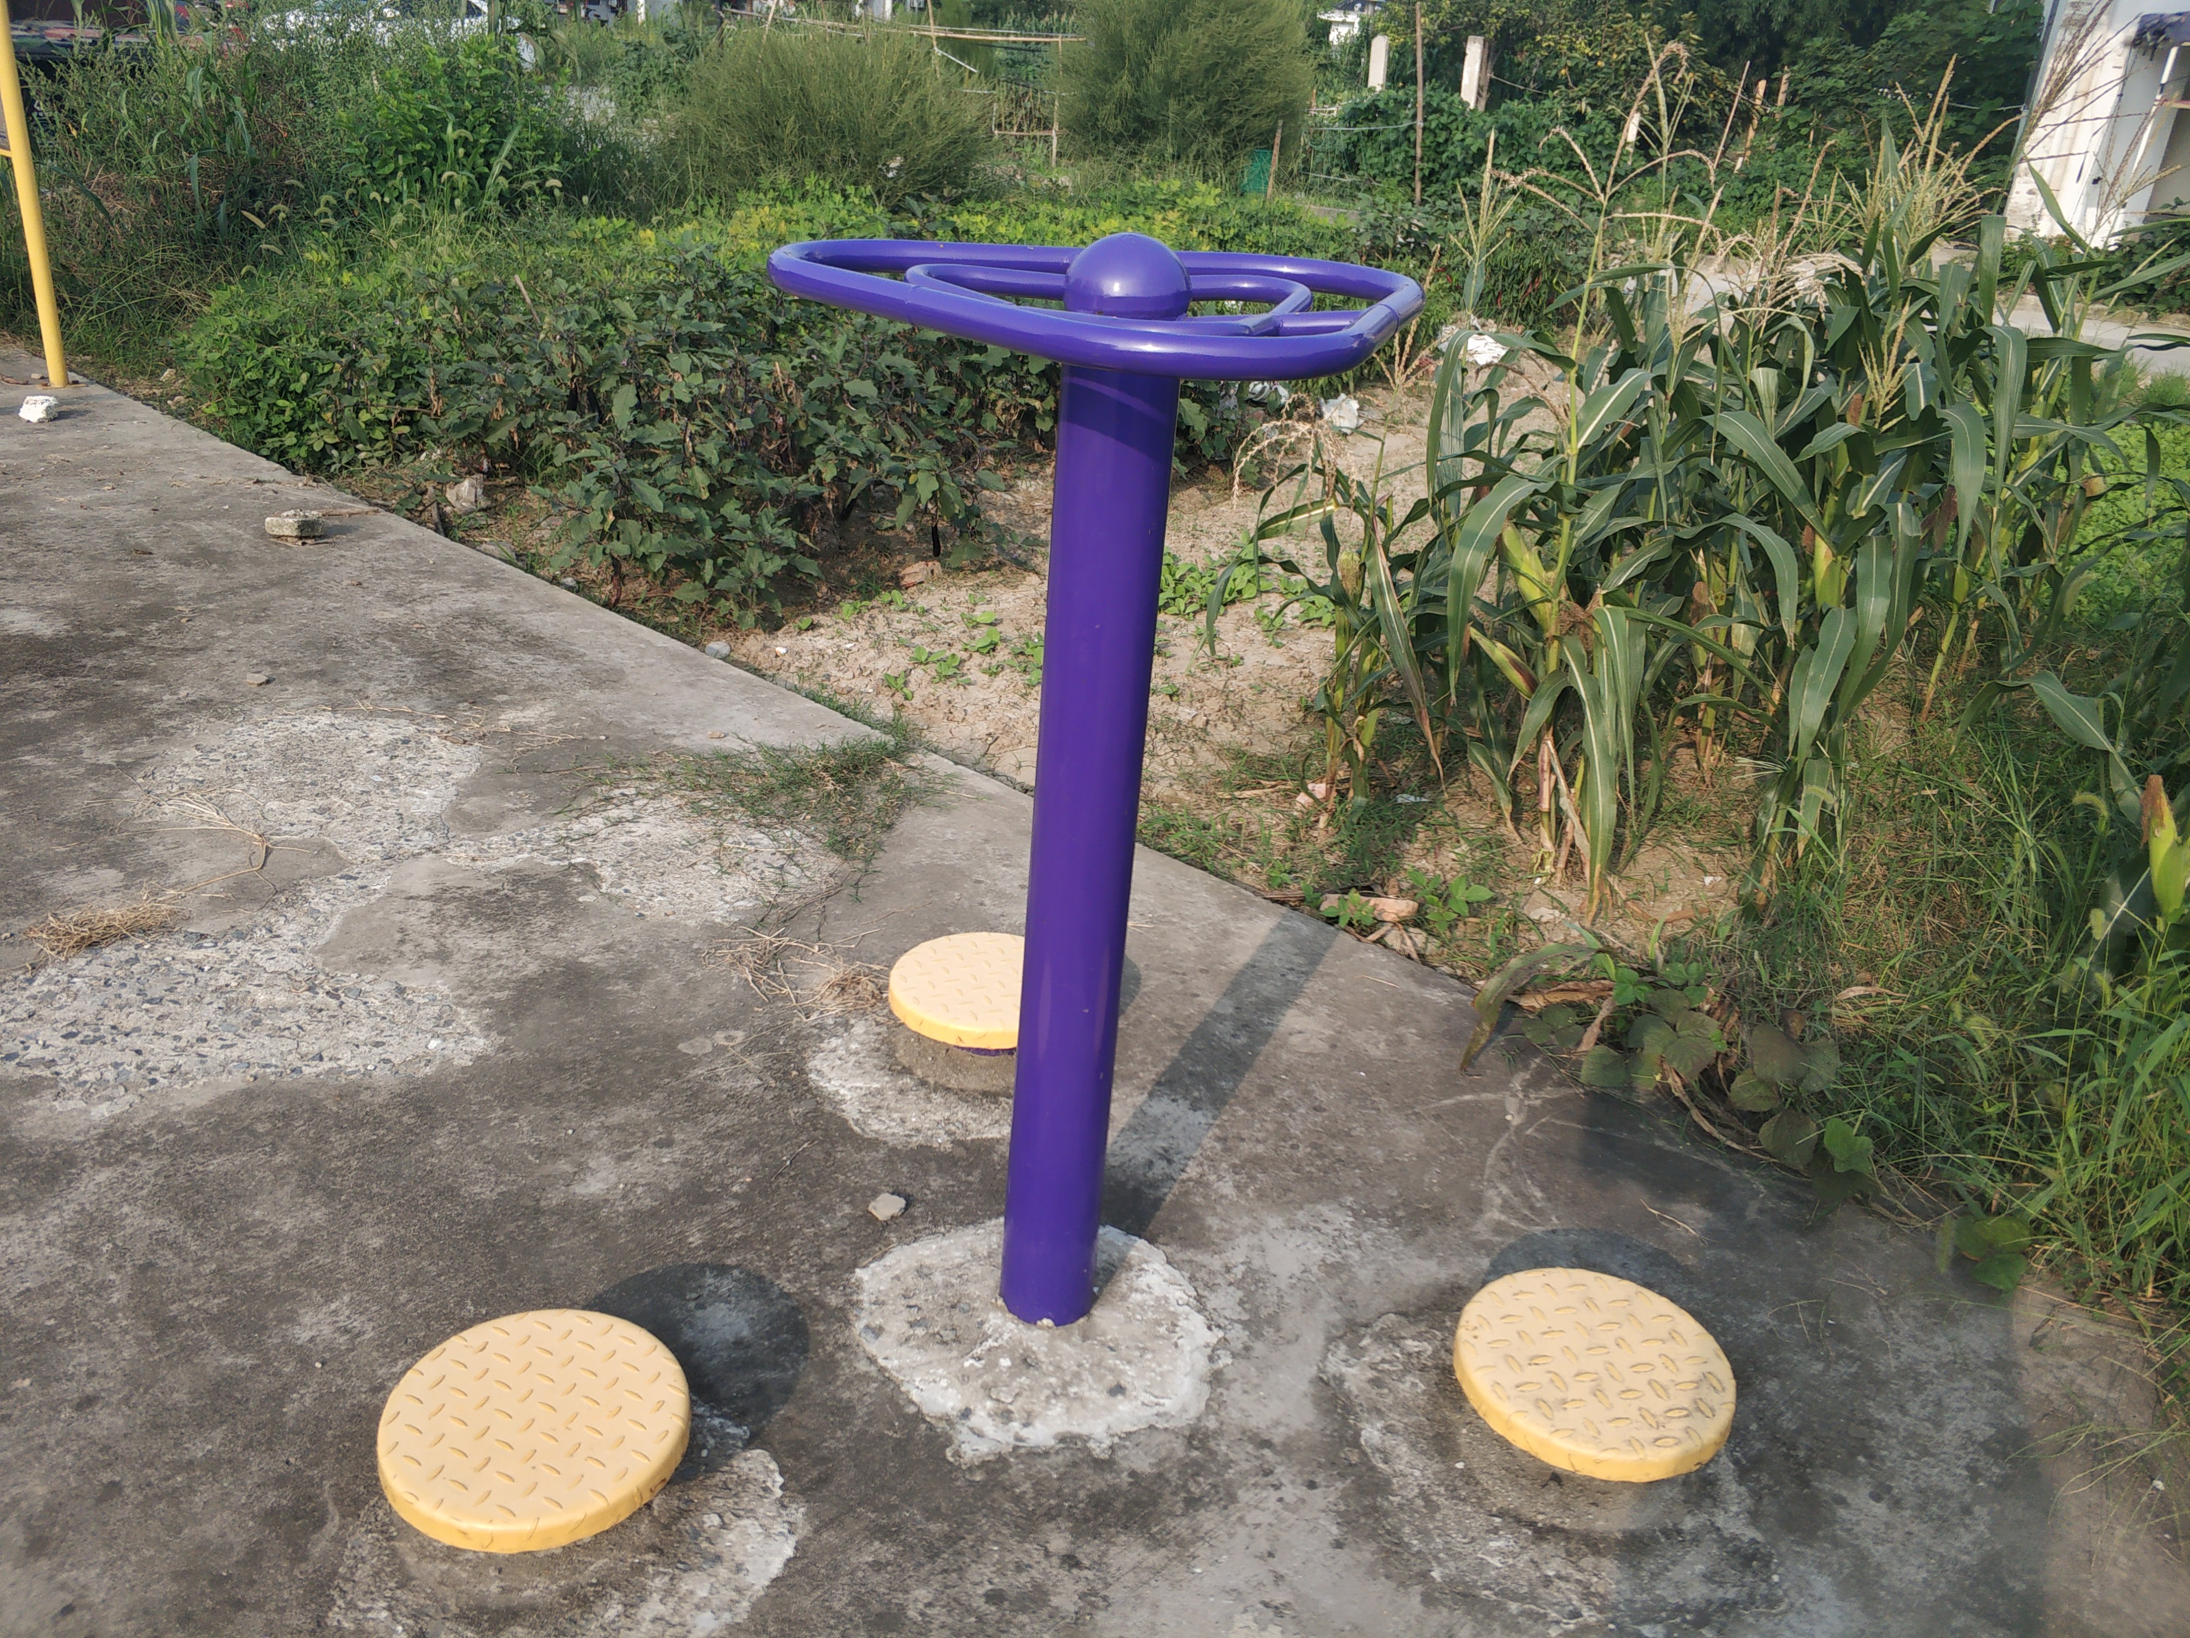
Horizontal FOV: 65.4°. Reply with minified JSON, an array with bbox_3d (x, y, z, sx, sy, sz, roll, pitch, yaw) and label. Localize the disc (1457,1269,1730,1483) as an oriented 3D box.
[{"bbox_3d":[0.587,0.650,2.018,0.315,0.041,0.315,4,24,-2],"label":"disc"}]

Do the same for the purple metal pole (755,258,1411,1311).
[{"bbox_3d":[-0.006,0.022,1.896,0.700,1.306,0.650,2,24,-6],"label":"purple metal pole"}]

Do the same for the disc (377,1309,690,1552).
[{"bbox_3d":[-0.594,0.643,1.815,0.315,0.041,0.315,4,24,-2],"label":"disc"}]

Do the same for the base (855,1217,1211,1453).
[{"bbox_3d":[-0.067,0.629,2.144,0.480,0.050,0.460,5,24,0],"label":"base"}]

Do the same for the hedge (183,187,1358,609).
[{"bbox_3d":[-0.634,-2.638,8.596,4.200,0.800,7.300,19,28,29],"label":"hedge"}]

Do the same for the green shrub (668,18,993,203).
[{"bbox_3d":[-2.164,-5.699,13.971,2.600,1.500,2.200,5,24,0],"label":"green shrub"}]

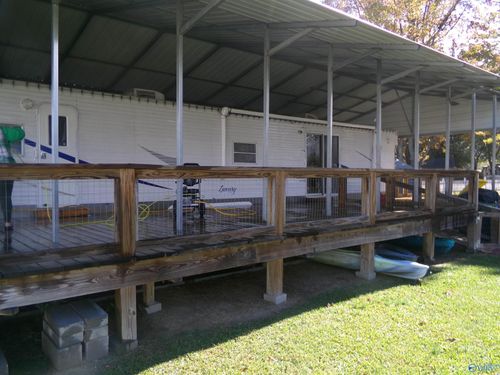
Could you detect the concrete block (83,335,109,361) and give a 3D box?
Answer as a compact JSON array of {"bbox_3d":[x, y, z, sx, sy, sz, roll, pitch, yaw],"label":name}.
[{"bbox_3d":[-1.515,1.464,3.824,0.197,0.197,0.400,-1,2,-42],"label":"concrete block"}]

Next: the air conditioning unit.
[{"bbox_3d":[-2.518,-2.042,9.511,0.770,0.330,0.670,-1,2,-39],"label":"air conditioning unit"}]

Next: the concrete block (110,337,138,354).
[{"bbox_3d":[-1.180,1.480,3.809,0.195,0.110,0.195,-1,2,-39],"label":"concrete block"}]

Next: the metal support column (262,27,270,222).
[{"bbox_3d":[0.258,-0.993,6.350,0.064,3.100,0.064,-1,2,-39],"label":"metal support column"}]

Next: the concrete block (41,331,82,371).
[{"bbox_3d":[-1.654,1.435,3.573,0.197,0.197,0.400,-1,2,-42],"label":"concrete block"}]

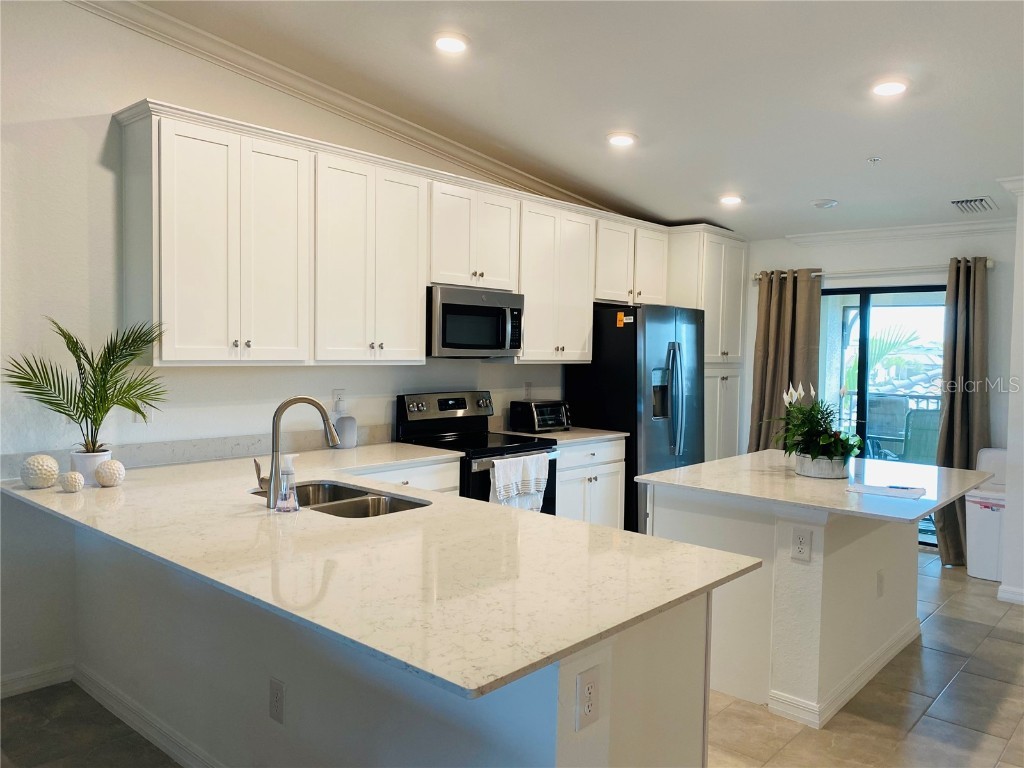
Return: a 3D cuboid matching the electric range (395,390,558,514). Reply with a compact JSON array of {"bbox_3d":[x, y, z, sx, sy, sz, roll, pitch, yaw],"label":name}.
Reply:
[{"bbox_3d":[-0.209,0.669,4.733,0.691,1.191,0.764,3,3,42],"label":"electric range"}]

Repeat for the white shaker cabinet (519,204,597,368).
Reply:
[{"bbox_3d":[0.205,-0.675,5.434,0.328,1.061,0.853,3,3,42],"label":"white shaker cabinet"}]

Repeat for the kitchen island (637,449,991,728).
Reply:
[{"bbox_3d":[1.467,0.879,3.667,1.150,0.884,1.490,4,4,42],"label":"kitchen island"}]

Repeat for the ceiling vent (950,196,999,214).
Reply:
[{"bbox_3d":[3.075,-1.191,5.116,0.240,0.030,0.370,4,-2,42],"label":"ceiling vent"}]

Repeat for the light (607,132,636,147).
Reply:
[{"bbox_3d":[0.650,-1.447,4.585,0.181,0.025,0.181,5,-2,0],"label":"light"}]

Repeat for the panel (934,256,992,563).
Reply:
[{"bbox_3d":[3.251,0.177,5.548,0.335,2.155,0.140,4,4,42],"label":"panel"}]

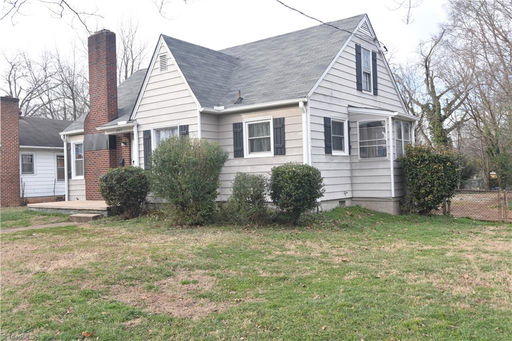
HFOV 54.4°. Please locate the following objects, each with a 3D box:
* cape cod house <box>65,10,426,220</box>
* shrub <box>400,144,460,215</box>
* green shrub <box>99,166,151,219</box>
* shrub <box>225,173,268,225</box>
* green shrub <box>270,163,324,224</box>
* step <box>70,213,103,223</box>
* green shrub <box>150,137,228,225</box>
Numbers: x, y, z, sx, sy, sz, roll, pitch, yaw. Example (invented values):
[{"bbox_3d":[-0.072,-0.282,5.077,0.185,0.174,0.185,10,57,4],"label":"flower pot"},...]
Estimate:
[{"bbox_3d":[-0.581,-1.821,18.851,13.000,6.600,8.850,-3,-1,37],"label":"cape cod house"},{"bbox_3d":[5.056,0.262,14.500,1.660,2.030,1.600,-3,-1,37],"label":"shrub"},{"bbox_3d":[-3.934,0.663,15.000,1.480,1.560,1.420,-3,-1,37],"label":"green shrub"},{"bbox_3d":[-0.247,0.729,12.950,1.140,1.340,1.080,-2,-1,0],"label":"shrub"},{"bbox_3d":[1.022,0.566,12.250,1.320,1.520,1.300,-2,-1,0],"label":"green shrub"},{"bbox_3d":[-5.170,1.475,15.150,1.140,0.170,0.370,-3,-1,37],"label":"step"},{"bbox_3d":[-1.777,0.267,13.300,2.050,2.340,1.850,-3,-1,37],"label":"green shrub"}]

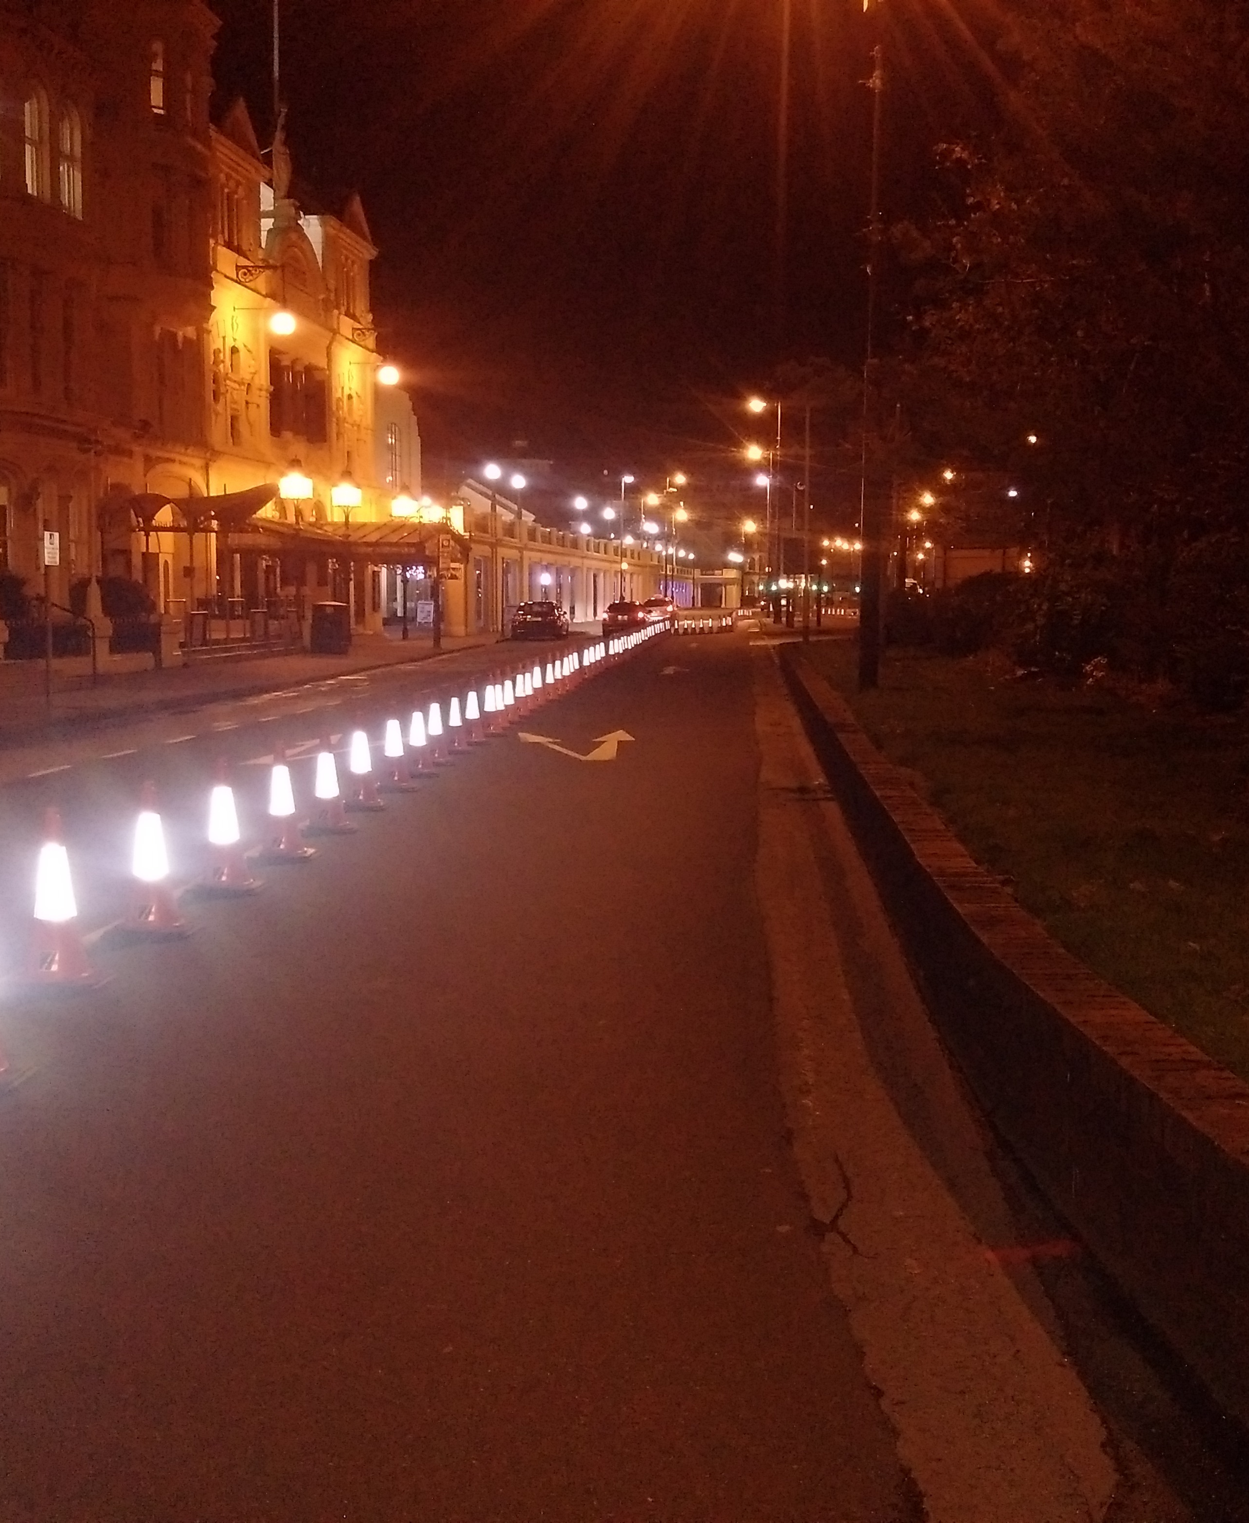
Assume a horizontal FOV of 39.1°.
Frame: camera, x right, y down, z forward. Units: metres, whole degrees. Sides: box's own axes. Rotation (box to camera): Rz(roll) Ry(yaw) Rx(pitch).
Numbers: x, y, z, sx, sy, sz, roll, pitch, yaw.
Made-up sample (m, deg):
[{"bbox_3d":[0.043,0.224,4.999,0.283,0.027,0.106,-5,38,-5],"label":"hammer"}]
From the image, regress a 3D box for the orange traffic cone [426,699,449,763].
[{"bbox_3d":[-1.861,-0.345,17.311,0.400,0.750,0.400,1,5,3],"label":"orange traffic cone"}]

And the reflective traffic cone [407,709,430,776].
[{"bbox_3d":[-1.884,-0.225,16.018,0.400,0.750,0.400,1,5,3],"label":"reflective traffic cone"}]

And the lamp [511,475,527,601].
[{"bbox_3d":[-4.437,-8.901,74.999,0.550,6.609,0.550,1,5,3],"label":"lamp"}]

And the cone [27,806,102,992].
[{"bbox_3d":[-2.386,0.572,7.394,0.400,0.750,0.400,1,5,3],"label":"cone"}]

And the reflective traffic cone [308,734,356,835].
[{"bbox_3d":[-1.987,0.161,11.856,0.400,0.750,0.400,1,5,3],"label":"reflective traffic cone"}]

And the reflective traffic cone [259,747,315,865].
[{"bbox_3d":[-2.121,0.247,10.913,0.400,0.750,0.400,1,5,3],"label":"reflective traffic cone"}]

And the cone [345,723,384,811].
[{"bbox_3d":[-2.020,-0.004,13.493,0.400,0.750,0.400,1,5,3],"label":"cone"}]

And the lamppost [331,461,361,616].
[{"bbox_3d":[-8.272,-6.203,52.516,0.760,5.286,0.760,1,5,3],"label":"lamppost"}]

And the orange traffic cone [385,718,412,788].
[{"bbox_3d":[-1.955,-0.133,15.025,0.400,0.750,0.400,1,5,3],"label":"orange traffic cone"}]

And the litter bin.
[{"bbox_3d":[-7.214,-3.286,43.200,0.850,1.330,0.800,1,5,3],"label":"litter bin"}]

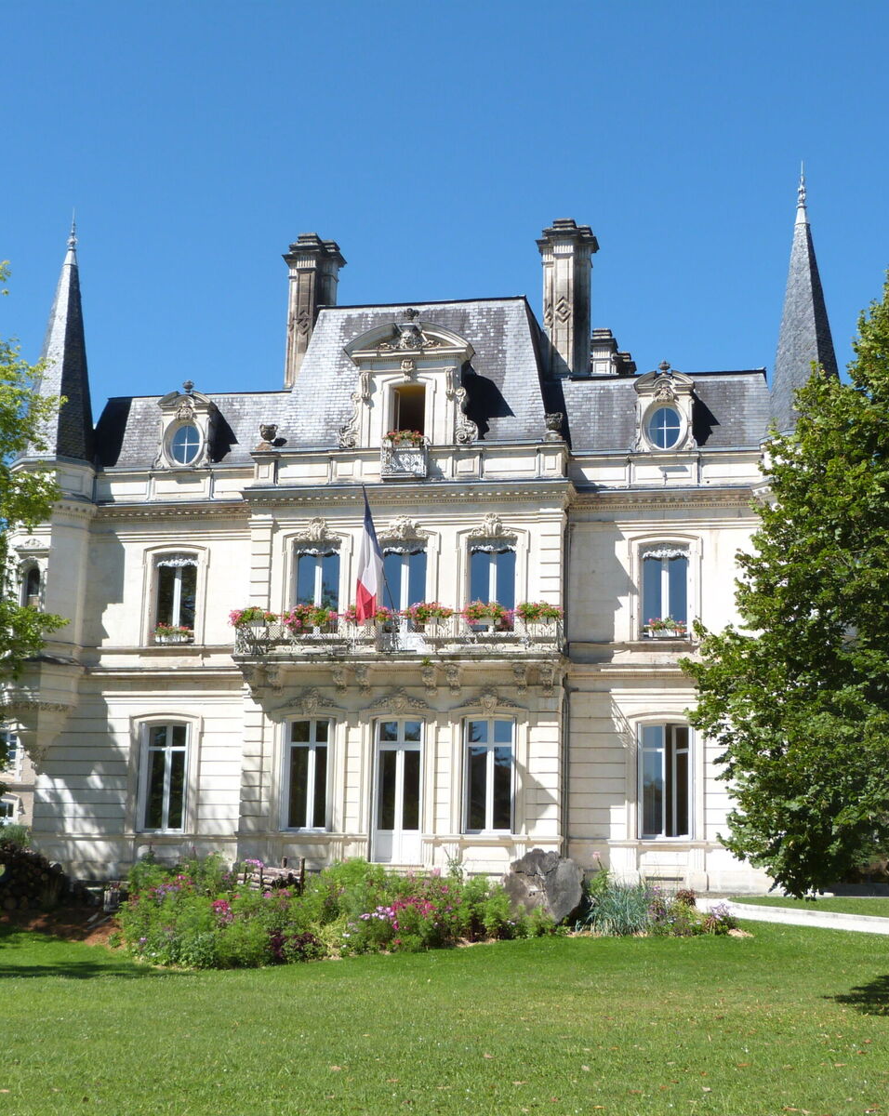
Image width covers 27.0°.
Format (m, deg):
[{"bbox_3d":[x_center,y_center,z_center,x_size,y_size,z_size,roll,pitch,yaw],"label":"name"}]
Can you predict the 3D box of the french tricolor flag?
[{"bbox_3d":[-1.678,-0.065,41.051,0.650,2.900,0.550,-1,-11,13],"label":"french tricolor flag"}]

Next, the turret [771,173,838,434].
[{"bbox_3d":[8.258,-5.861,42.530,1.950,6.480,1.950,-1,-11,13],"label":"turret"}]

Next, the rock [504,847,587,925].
[{"bbox_3d":[1.629,5.383,30.300,1.300,1.200,0.850,-1,-11,13],"label":"rock"}]

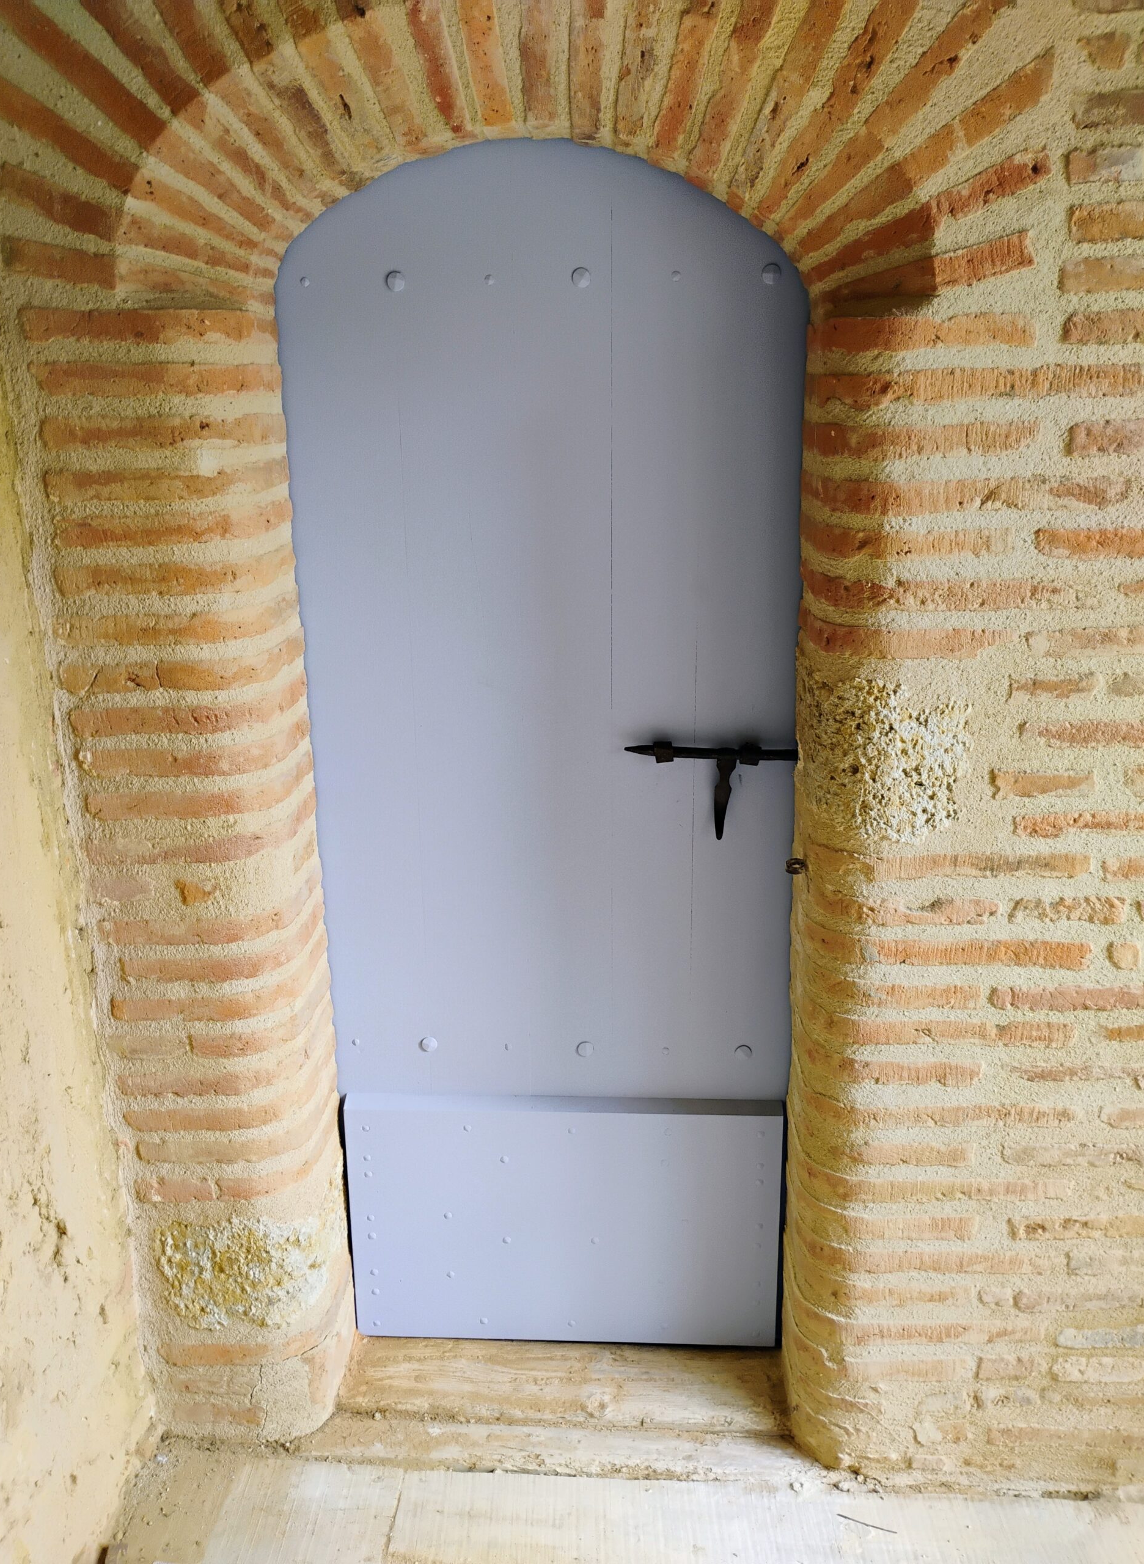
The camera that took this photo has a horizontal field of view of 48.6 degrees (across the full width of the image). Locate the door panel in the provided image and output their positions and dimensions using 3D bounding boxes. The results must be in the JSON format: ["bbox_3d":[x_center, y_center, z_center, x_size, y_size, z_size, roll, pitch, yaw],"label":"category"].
[{"bbox_3d":[-0.029,0.054,1.972,0.760,1.911,0.075,1,17,4],"label":"door panel"}]

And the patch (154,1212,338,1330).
[{"bbox_3d":[-0.532,0.752,2.082,0.238,0.220,0.167,1,17,4],"label":"patch"}]

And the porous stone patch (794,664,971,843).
[{"bbox_3d":[0.432,-0.057,1.776,0.201,0.245,0.187,1,17,4],"label":"porous stone patch"}]

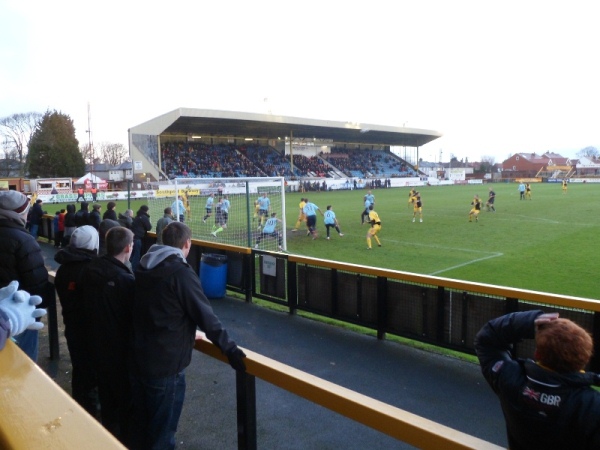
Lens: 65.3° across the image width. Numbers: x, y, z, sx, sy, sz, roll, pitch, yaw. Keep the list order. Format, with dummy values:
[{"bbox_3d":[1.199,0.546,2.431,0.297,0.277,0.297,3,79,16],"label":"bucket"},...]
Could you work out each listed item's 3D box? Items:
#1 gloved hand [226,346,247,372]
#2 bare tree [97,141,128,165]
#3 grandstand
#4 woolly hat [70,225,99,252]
[{"bbox_3d":[-0.407,0.859,3.000,0.120,0.155,0.100,6,9,43],"label":"gloved hand"},{"bbox_3d":[-50.958,-16.922,128.637,8.500,11.360,8.500,-3,7,-21],"label":"bare tree"},{"bbox_3d":[2.887,-12.182,84.436,62.275,10.900,14.000,-7,9,-43],"label":"grandstand"},{"bbox_3d":[-1.658,0.108,3.600,0.210,0.215,0.230,4,8,37],"label":"woolly hat"}]

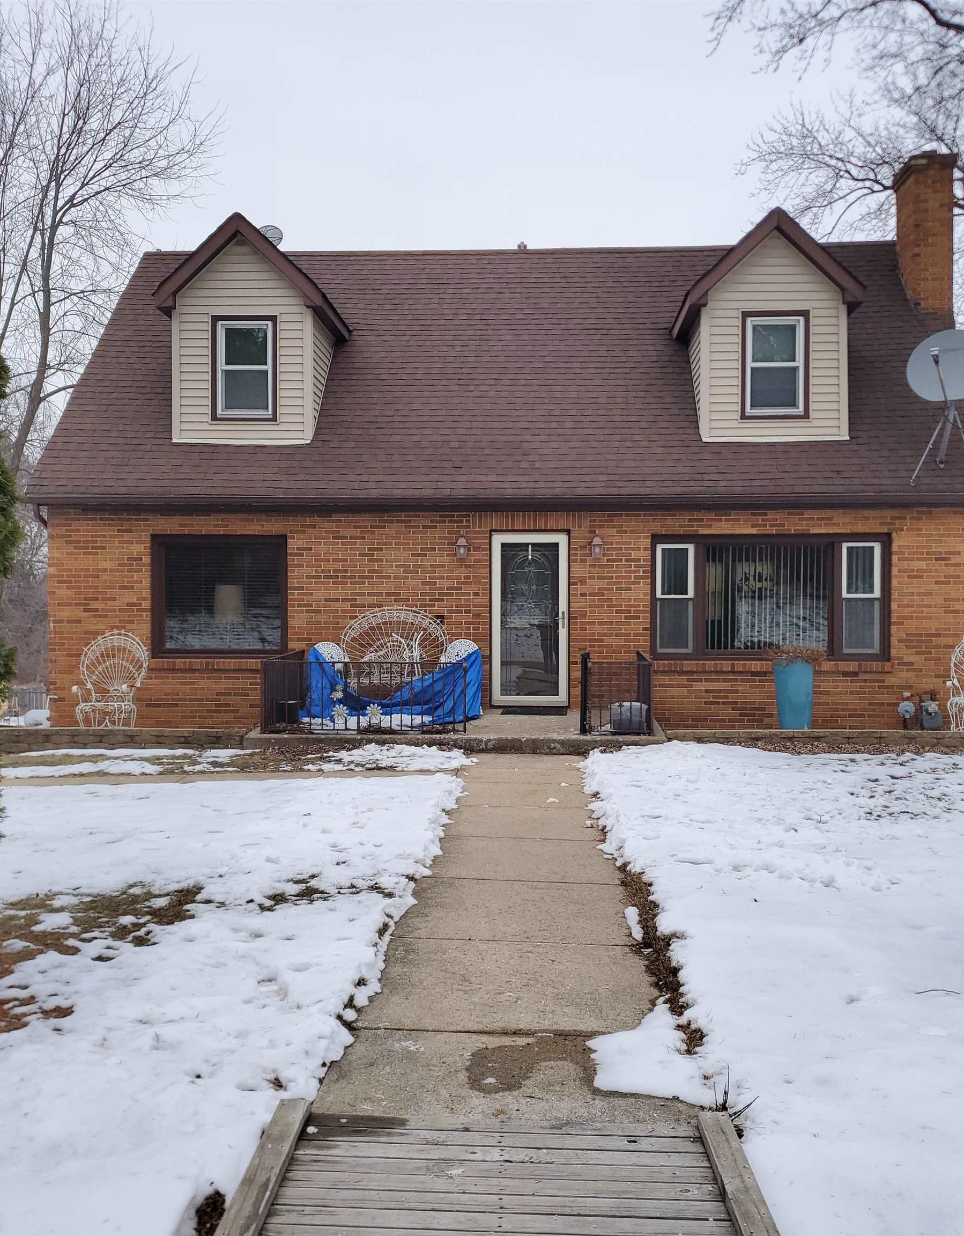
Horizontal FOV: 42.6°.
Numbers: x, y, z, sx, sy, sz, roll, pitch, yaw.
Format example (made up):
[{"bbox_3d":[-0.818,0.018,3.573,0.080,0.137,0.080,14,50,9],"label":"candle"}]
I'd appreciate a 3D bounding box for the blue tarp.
[{"bbox_3d":[-1.000,0.770,13.950,2.020,0.920,0.800,0,1,3],"label":"blue tarp"}]

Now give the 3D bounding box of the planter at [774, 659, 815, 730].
[{"bbox_3d":[3.490,0.870,13.850,0.460,0.820,0.460,0,1,3],"label":"planter"}]

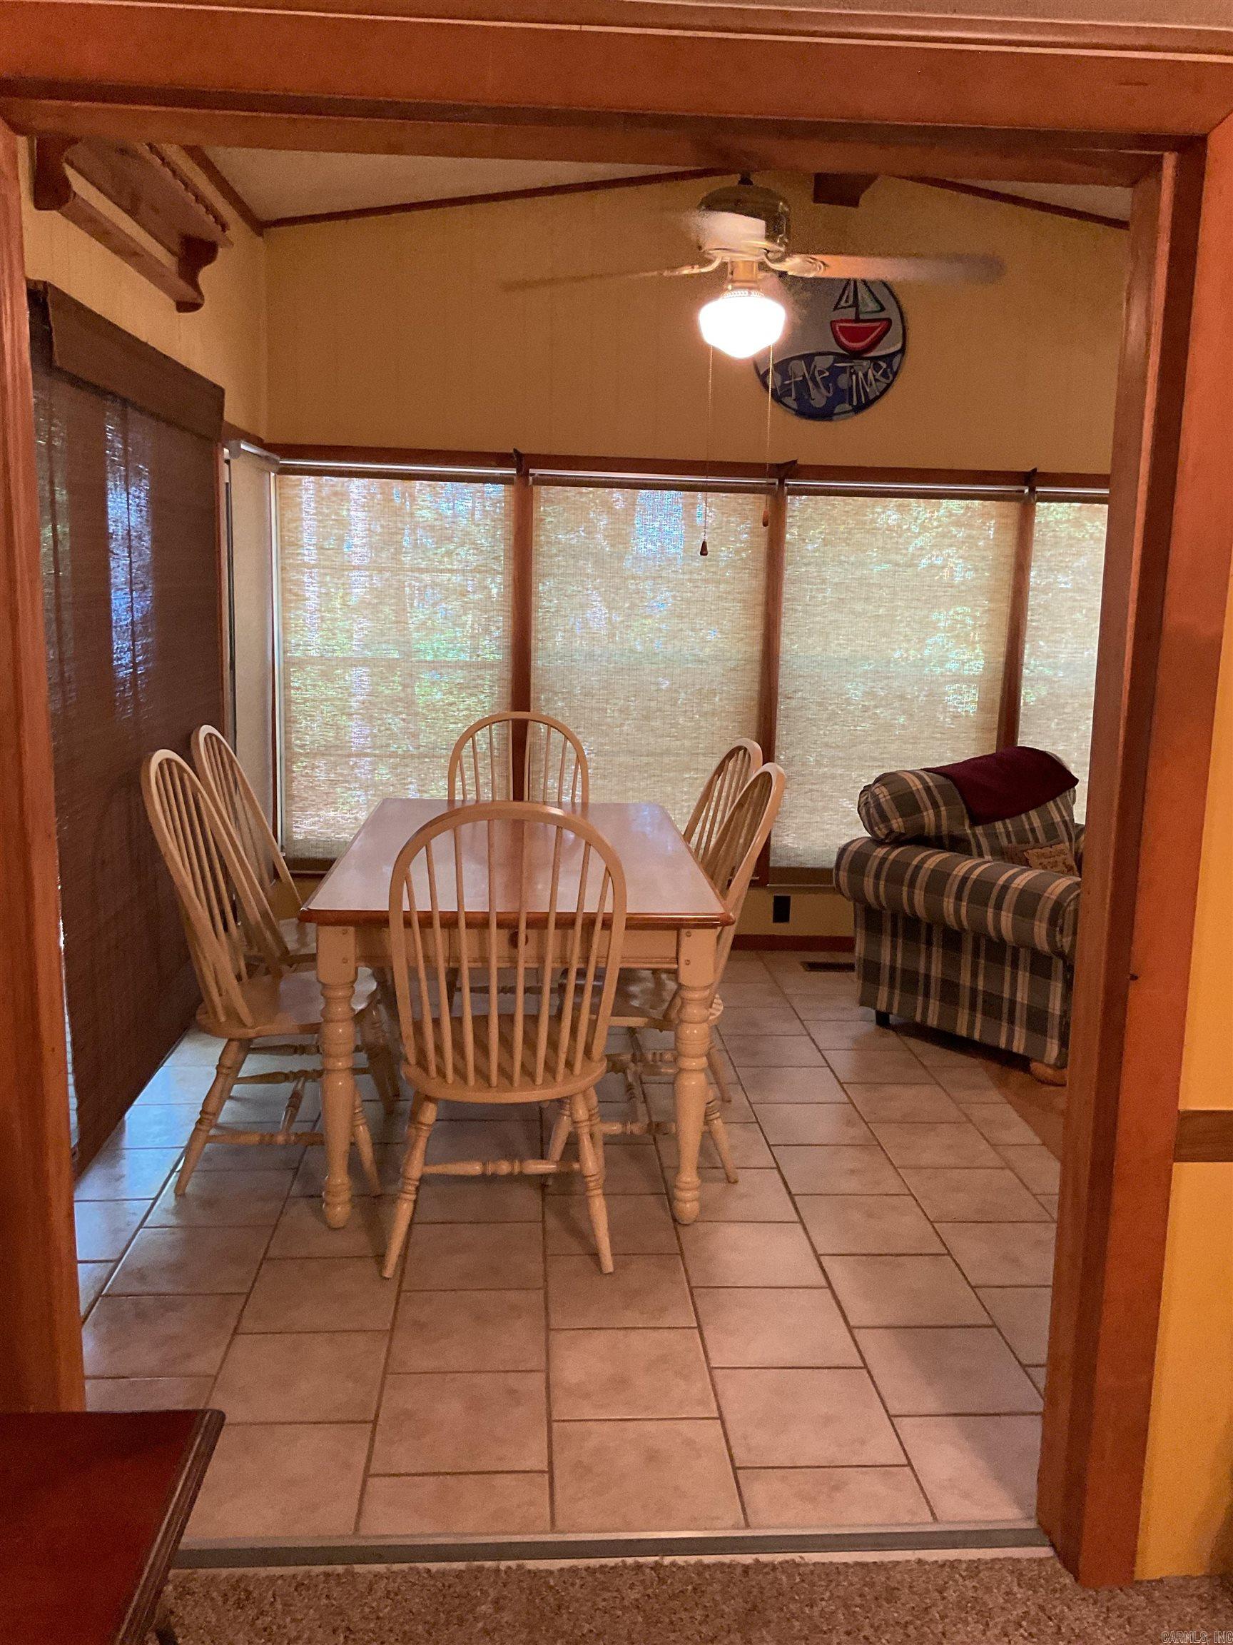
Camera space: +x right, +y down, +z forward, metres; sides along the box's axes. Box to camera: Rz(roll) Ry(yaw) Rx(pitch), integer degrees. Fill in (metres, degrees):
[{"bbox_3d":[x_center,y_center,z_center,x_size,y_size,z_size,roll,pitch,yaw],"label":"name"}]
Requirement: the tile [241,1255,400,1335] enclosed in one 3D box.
[{"bbox_3d":[-0.603,0.979,2.853,0.298,0.010,0.298,1,10,-4],"label":"tile"}]

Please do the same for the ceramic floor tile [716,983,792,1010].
[{"bbox_3d":[0.477,0.649,5.141,0.304,0.010,0.304,1,10,-4],"label":"ceramic floor tile"}]

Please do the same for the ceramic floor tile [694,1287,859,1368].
[{"bbox_3d":[0.326,1.044,2.846,0.304,0.010,0.306,1,10,-4],"label":"ceramic floor tile"}]

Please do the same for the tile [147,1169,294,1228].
[{"bbox_3d":[-0.961,0.922,3.367,0.304,0.010,0.304,1,10,-4],"label":"tile"}]

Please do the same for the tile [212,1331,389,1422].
[{"bbox_3d":[-0.591,1.049,2.595,0.303,0.012,0.303,1,10,-4],"label":"tile"}]

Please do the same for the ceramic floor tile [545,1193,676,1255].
[{"bbox_3d":[-0.017,0.961,3.282,0.304,0.010,0.306,1,10,-4],"label":"ceramic floor tile"}]

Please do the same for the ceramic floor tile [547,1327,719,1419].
[{"bbox_3d":[0.025,1.058,2.639,0.303,0.012,0.303,1,10,-4],"label":"ceramic floor tile"}]

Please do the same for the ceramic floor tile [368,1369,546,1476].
[{"bbox_3d":[-0.276,1.087,2.495,0.304,0.010,0.306,1,10,-4],"label":"ceramic floor tile"}]

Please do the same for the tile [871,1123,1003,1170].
[{"bbox_3d":[0.885,0.896,3.811,0.304,0.010,0.306,1,10,-4],"label":"tile"}]

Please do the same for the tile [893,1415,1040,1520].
[{"bbox_3d":[0.662,1.118,2.381,0.303,0.012,0.303,1,10,-4],"label":"tile"}]

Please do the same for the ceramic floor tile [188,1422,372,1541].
[{"bbox_3d":[-0.571,1.100,2.294,0.303,0.012,0.303,1,10,-4],"label":"ceramic floor tile"}]

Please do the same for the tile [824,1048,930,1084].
[{"bbox_3d":[0.837,0.788,4.375,0.303,0.012,0.303,1,10,-4],"label":"tile"}]

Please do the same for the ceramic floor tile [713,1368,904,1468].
[{"bbox_3d":[0.348,1.094,2.535,0.304,0.010,0.304,1,10,-4],"label":"ceramic floor tile"}]

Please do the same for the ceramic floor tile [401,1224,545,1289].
[{"bbox_3d":[-0.318,0.981,3.113,0.304,0.010,0.306,1,10,-4],"label":"ceramic floor tile"}]

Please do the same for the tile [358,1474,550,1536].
[{"bbox_3d":[-0.254,1.096,2.203,0.296,0.010,0.144,1,10,-4],"label":"tile"}]

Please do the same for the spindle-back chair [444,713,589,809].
[{"bbox_3d":[-0.350,0.178,4.665,0.505,1.058,0.585,1,10,-4],"label":"spindle-back chair"}]

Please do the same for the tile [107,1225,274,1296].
[{"bbox_3d":[-0.940,0.975,3.061,0.304,0.010,0.304,1,10,-4],"label":"tile"}]

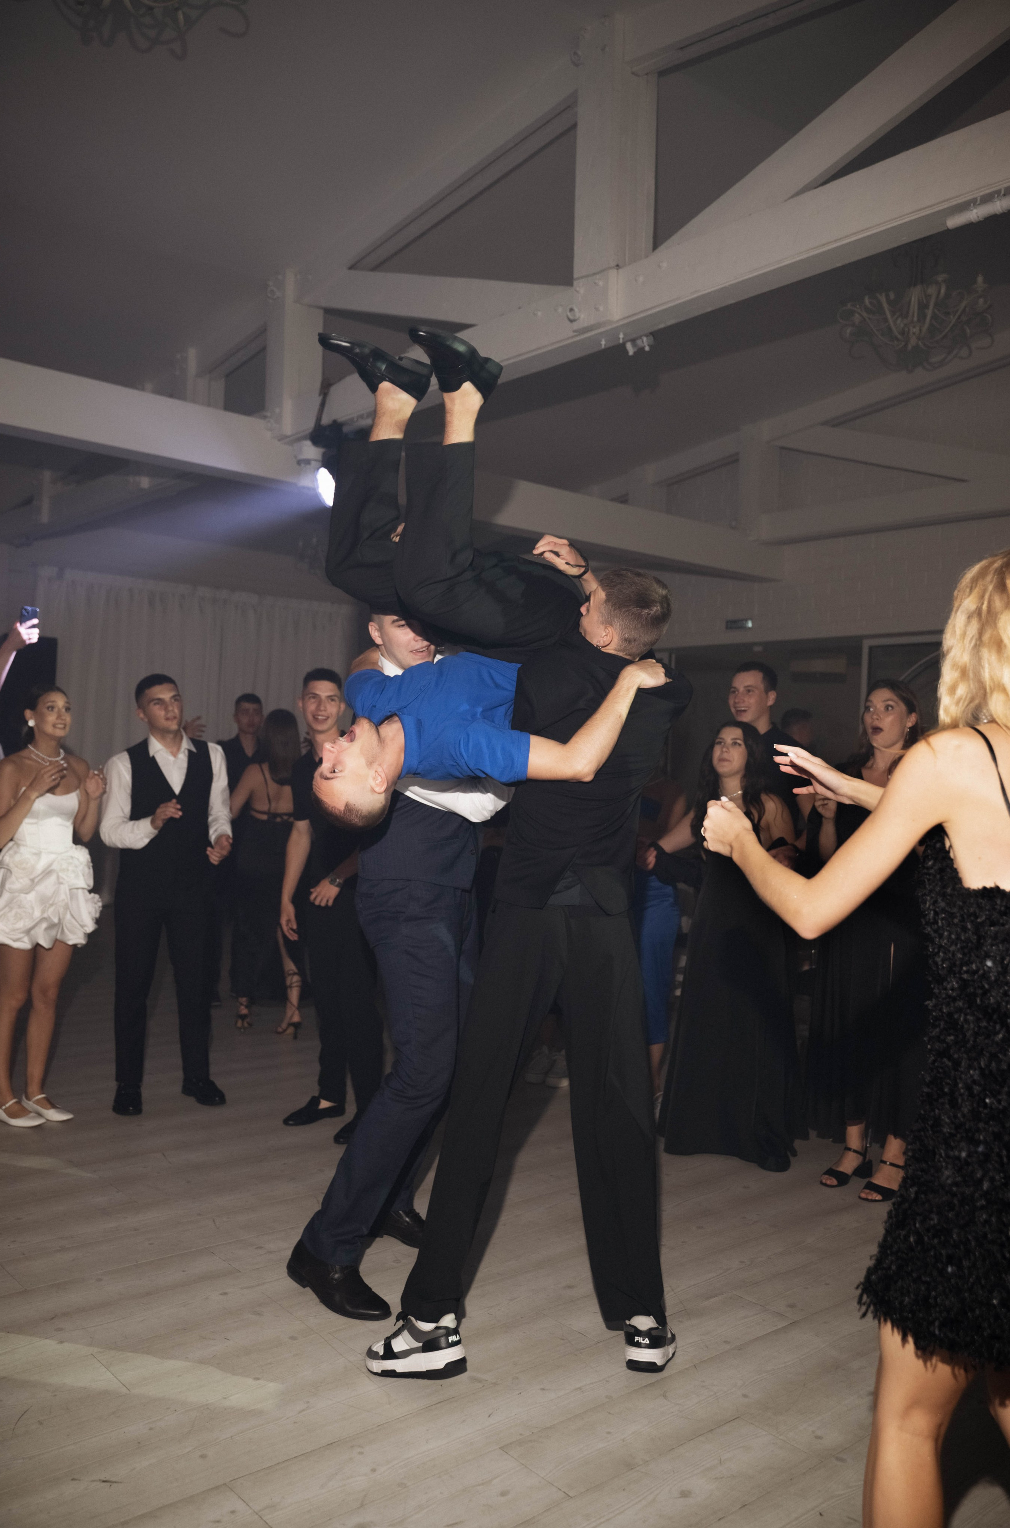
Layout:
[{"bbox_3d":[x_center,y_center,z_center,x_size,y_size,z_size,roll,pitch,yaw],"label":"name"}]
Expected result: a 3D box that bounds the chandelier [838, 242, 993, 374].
[{"bbox_3d":[1.964,-2.215,5.692,0.718,0.604,0.718,2,0,19],"label":"chandelier"}]

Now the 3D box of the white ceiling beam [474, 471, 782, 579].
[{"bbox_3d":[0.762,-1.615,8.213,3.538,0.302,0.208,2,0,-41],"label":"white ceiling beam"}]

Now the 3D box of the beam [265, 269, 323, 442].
[{"bbox_3d":[-1.153,-2.197,6.468,0.218,0.895,0.198,2,0,-41],"label":"beam"}]

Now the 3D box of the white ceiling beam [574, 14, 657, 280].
[{"bbox_3d":[0.426,-2.368,4.658,0.208,1.040,0.208,2,0,-41],"label":"white ceiling beam"}]

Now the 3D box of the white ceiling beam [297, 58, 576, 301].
[{"bbox_3d":[-0.348,-2.603,5.570,0.187,0.193,2.186,2,-8,-41],"label":"white ceiling beam"}]

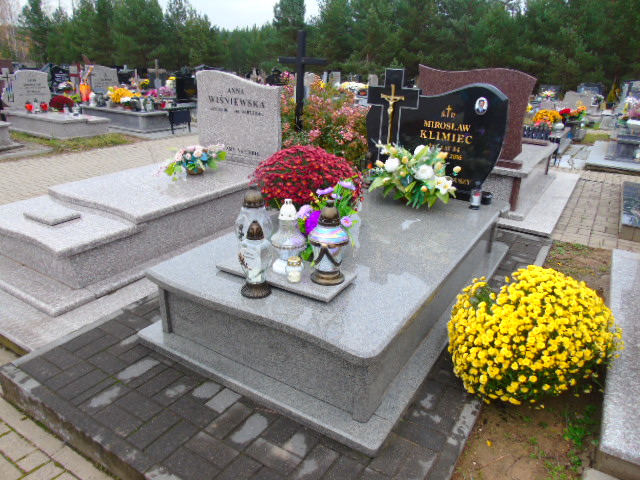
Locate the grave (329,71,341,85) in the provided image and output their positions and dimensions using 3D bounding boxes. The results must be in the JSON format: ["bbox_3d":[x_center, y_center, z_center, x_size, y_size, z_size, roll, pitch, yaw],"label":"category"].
[{"bbox_3d":[0.415,-4.872,14.448,0.130,0.730,0.580,15,25,28],"label":"grave"}]

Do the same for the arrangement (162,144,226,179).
[{"bbox_3d":[-1.056,-0.689,3.884,0.560,0.260,0.360,-4,24,-14],"label":"arrangement"}]

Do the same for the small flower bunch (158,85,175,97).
[{"bbox_3d":[-3.096,-3.005,9.353,0.320,0.280,0.350,15,26,29],"label":"small flower bunch"}]

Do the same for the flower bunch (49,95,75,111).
[{"bbox_3d":[-4.770,-2.530,8.569,0.420,0.330,0.420,15,25,28],"label":"flower bunch"}]

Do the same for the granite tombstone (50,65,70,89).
[{"bbox_3d":[-6.128,-3.804,10.919,0.130,0.610,0.490,15,25,28],"label":"granite tombstone"}]

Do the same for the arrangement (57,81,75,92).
[{"bbox_3d":[-5.559,-3.342,10.096,0.360,0.310,0.420,15,26,29],"label":"arrangement"}]

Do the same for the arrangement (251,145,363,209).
[{"bbox_3d":[-0.079,-0.358,2.919,0.670,0.440,0.670,2,22,-1],"label":"arrangement"}]

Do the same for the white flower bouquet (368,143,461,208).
[{"bbox_3d":[0.638,-0.435,3.238,0.620,0.424,0.420,15,25,28],"label":"white flower bouquet"}]

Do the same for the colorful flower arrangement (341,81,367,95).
[{"bbox_3d":[0.870,-3.844,11.651,0.640,0.360,0.500,15,26,29],"label":"colorful flower arrangement"}]

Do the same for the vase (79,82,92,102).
[{"bbox_3d":[-4.868,-3.048,9.595,0.260,0.410,0.260,15,25,28],"label":"vase"}]

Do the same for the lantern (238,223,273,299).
[{"bbox_3d":[-0.292,0.082,2.113,0.152,0.345,0.148,6,23,10],"label":"lantern"}]

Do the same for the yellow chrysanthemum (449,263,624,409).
[{"bbox_3d":[0.880,0.404,1.949,0.640,0.550,0.640,15,25,28],"label":"yellow chrysanthemum"}]

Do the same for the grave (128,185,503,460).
[{"bbox_3d":[0.283,0.118,2.887,1.301,0.370,2.385,15,25,28],"label":"grave"}]

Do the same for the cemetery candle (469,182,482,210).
[{"bbox_3d":[1.178,-0.335,3.467,0.092,0.205,0.092,15,25,28],"label":"cemetery candle"}]

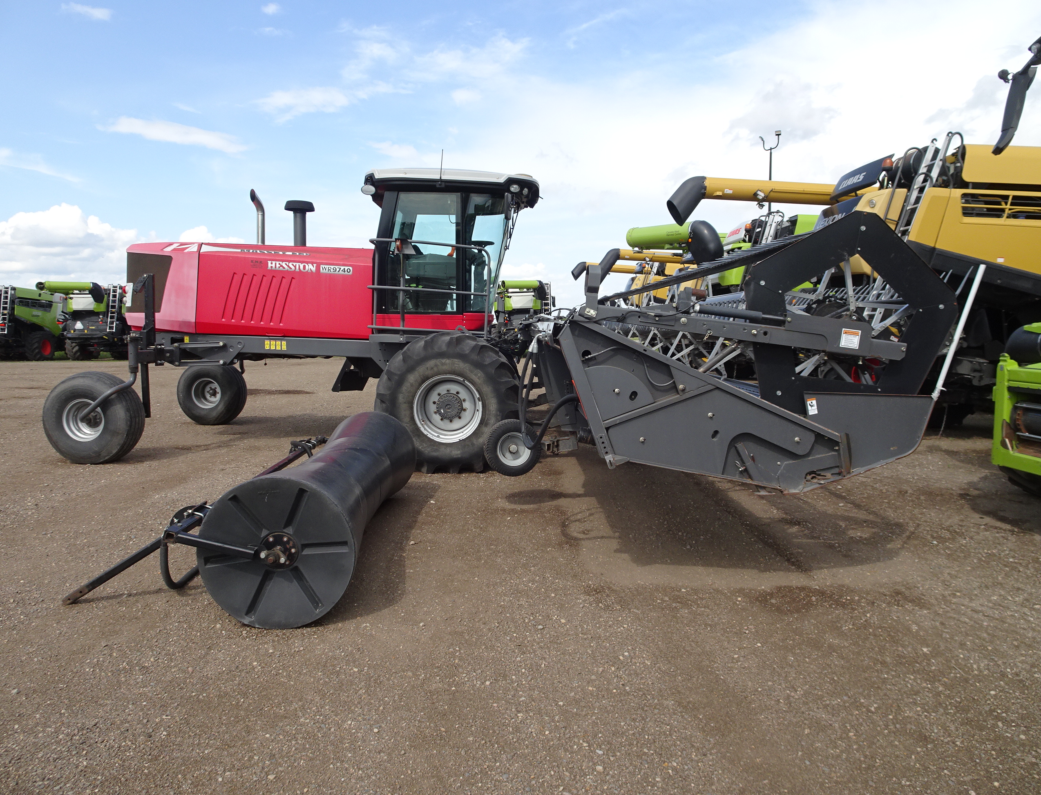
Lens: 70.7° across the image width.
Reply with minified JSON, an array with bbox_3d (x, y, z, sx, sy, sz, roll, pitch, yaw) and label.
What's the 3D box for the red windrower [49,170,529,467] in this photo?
[{"bbox_3d":[-2.420,-1.071,9.361,5.280,3.420,3.650,0,5,0],"label":"red windrower"}]

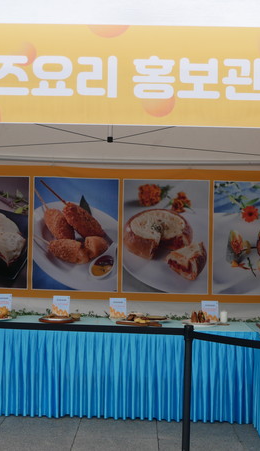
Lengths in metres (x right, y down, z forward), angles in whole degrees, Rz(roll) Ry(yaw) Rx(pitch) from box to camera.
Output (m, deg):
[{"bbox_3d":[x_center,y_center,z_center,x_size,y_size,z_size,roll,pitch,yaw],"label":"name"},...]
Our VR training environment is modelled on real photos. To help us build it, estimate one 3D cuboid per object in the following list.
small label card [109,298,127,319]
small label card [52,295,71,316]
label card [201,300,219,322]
[{"bbox_3d":[-0.105,0.756,6.220,0.150,0.205,0.050,1,-2,-4],"label":"small label card"},{"bbox_3d":[-0.616,0.739,6.240,0.150,0.205,0.050,1,-2,1],"label":"small label card"},{"bbox_3d":[0.718,0.779,6.200,0.150,0.205,0.050,1,-2,-5],"label":"label card"}]

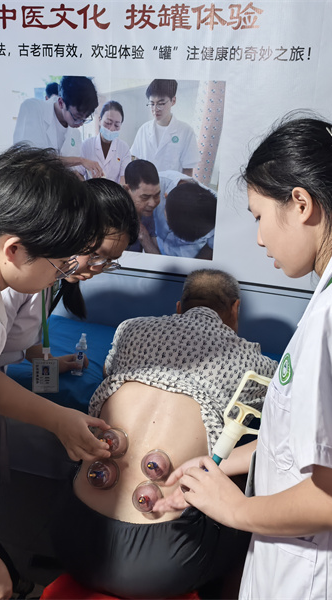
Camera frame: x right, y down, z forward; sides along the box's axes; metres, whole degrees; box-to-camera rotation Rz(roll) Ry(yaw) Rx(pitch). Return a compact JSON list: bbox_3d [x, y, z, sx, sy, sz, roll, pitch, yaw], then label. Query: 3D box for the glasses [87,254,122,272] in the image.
[{"bbox_3d":[-0.178,-0.140,1.482,0.048,0.135,0.138,-33,-23,18],"label":"glasses"}]

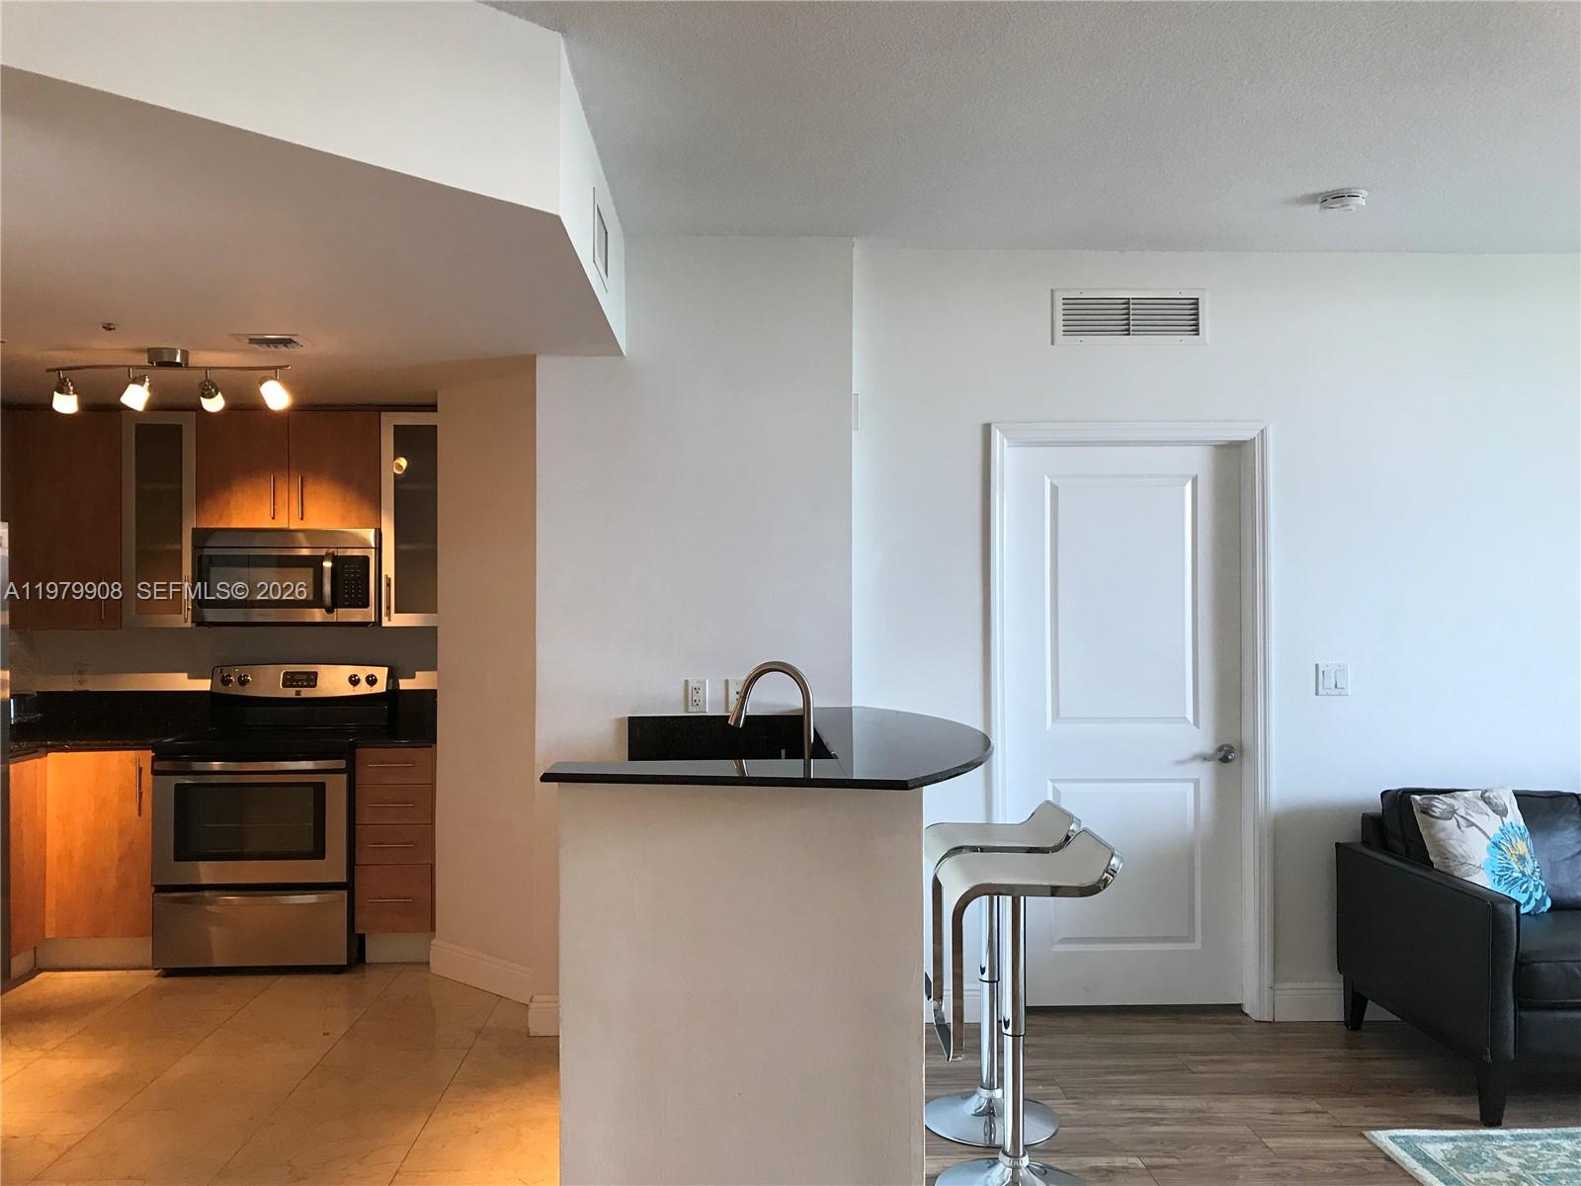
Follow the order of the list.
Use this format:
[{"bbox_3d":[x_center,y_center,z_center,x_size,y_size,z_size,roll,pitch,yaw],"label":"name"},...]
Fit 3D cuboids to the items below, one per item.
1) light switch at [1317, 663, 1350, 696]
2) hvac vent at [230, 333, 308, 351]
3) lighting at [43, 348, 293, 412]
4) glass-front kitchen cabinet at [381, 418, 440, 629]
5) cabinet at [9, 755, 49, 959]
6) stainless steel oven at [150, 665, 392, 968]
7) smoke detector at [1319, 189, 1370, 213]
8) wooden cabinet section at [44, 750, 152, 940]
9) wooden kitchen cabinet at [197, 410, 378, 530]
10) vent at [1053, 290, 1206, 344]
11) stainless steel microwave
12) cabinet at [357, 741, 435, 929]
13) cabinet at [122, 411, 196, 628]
[{"bbox_3d":[1.918,0.306,4.516,0.116,0.115,0.012,0,-1,-3],"label":"light switch"},{"bbox_3d":[-1.670,-0.811,4.185,0.220,0.015,0.270,0,-1,-3],"label":"hvac vent"},{"bbox_3d":[-2.100,-0.714,4.330,0.840,0.200,0.180,0,-1,1],"label":"lighting"},{"bbox_3d":[-1.577,-0.306,5.551,0.300,0.900,0.330,0,-1,-3],"label":"glass-front kitchen cabinet"},{"bbox_3d":[-3.243,1.009,4.900,0.585,0.725,0.340,0,0,-2],"label":"cabinet"},{"bbox_3d":[-2.141,0.901,5.367,0.759,1.186,0.715,0,0,-2],"label":"stainless steel oven"},{"bbox_3d":[1.690,-1.191,3.910,0.145,0.045,0.145,0,-1,-3],"label":"smoke detector"},{"bbox_3d":[-2.759,1.006,5.400,0.440,0.750,0.570,0,0,-3],"label":"wooden cabinet section"},{"bbox_3d":[-2.121,-0.516,5.558,0.765,0.503,0.330,0,0,-2],"label":"wooden kitchen cabinet"},{"bbox_3d":[1.187,-0.966,4.478,0.543,0.194,0.025,0,0,-2],"label":"vent"},{"bbox_3d":[-2.097,-0.064,5.465,0.758,0.405,0.395,0,0,-2],"label":"stainless steel microwave"},{"bbox_3d":[-1.611,0.997,5.430,0.305,0.748,0.590,0,0,-2],"label":"cabinet"},{"bbox_3d":[-2.659,-0.307,5.535,0.307,0.909,0.330,0,0,-2],"label":"cabinet"}]

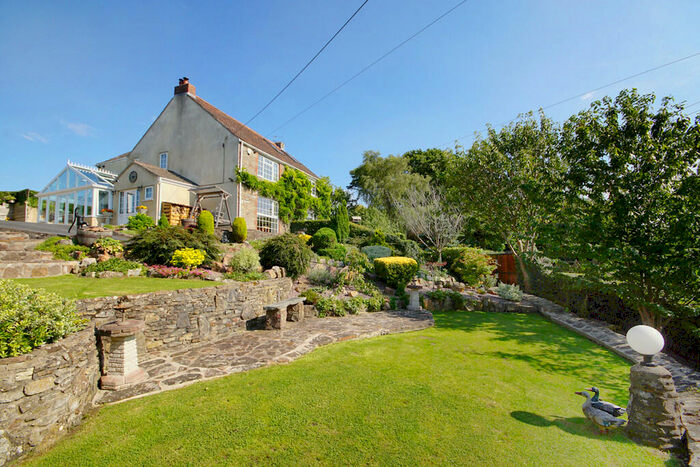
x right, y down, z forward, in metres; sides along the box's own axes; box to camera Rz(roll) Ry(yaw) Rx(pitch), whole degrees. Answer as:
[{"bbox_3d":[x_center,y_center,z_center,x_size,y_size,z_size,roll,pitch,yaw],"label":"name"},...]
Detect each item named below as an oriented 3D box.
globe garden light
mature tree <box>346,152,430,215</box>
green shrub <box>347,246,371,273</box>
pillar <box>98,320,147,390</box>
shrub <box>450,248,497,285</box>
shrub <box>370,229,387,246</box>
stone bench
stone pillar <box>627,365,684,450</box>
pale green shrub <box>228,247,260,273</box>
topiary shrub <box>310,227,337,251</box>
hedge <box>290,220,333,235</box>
[{"bbox_3d":[2.651,1.003,2.616,0.243,0.335,0.243,0,-5,0],"label":"globe garden light"},{"bbox_3d":[3.279,-3.080,25.000,6.834,7.878,6.834,0,-5,0],"label":"mature tree"},{"bbox_3d":[0.333,0.908,9.700,0.880,0.930,0.850,-1,-4,0],"label":"green shrub"},{"bbox_3d":[-2.958,1.560,3.820,0.473,0.723,0.473,0,-5,0],"label":"pillar"},{"bbox_3d":[4.032,1.086,9.600,1.420,1.250,1.300,1,-1,-6],"label":"shrub"},{"bbox_3d":[1.243,0.197,12.500,0.660,0.800,0.640,-1,-4,0],"label":"shrub"},{"bbox_3d":[-1.436,1.811,6.650,0.380,0.470,1.280,-2,-4,14],"label":"stone bench"},{"bbox_3d":[2.713,1.500,2.616,0.320,0.610,0.270,1,-5,-19],"label":"stone pillar"},{"bbox_3d":[-3.195,0.822,8.900,0.918,0.851,0.918,0,-5,0],"label":"pale green shrub"},{"bbox_3d":[-0.936,0.209,10.500,0.920,0.860,0.920,0,-5,0],"label":"topiary shrub"},{"bbox_3d":[-2.138,-0.278,16.200,2.600,0.950,0.900,-1,-5,14],"label":"hedge"}]

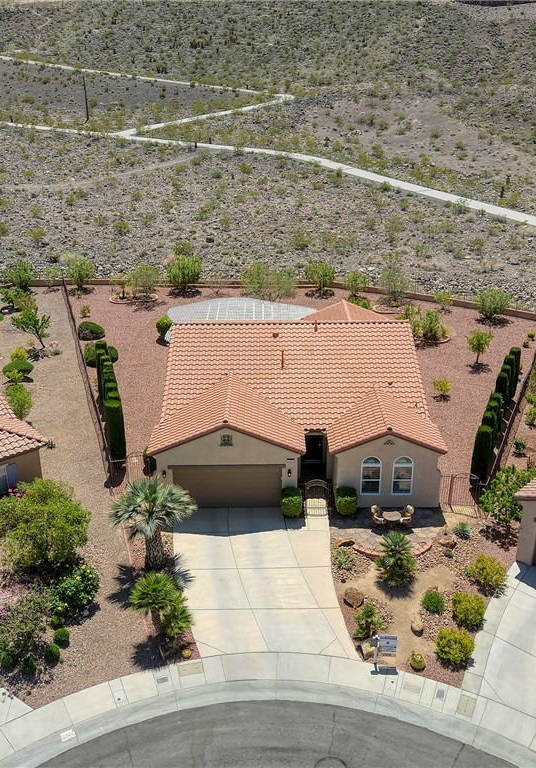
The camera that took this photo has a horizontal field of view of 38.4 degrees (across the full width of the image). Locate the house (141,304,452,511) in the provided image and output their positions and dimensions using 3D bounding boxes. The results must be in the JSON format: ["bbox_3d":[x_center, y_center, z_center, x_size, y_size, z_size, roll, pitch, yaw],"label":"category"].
[{"bbox_3d":[1.229,-0.526,41.343,12.874,5.854,17.823,0,24,0],"label":"house"}]

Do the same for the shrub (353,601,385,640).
[{"bbox_3d":[3.626,8.482,27.505,1.120,1.200,1.120,0,24,0],"label":"shrub"}]

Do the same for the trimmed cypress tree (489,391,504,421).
[{"bbox_3d":[11.620,1.880,39.550,0.700,2.800,0.700,0,23,0],"label":"trimmed cypress tree"}]

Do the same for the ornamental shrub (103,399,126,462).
[{"bbox_3d":[-7.581,2.363,38.469,0.820,3.000,0.820,0,23,0],"label":"ornamental shrub"}]

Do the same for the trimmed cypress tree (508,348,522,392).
[{"bbox_3d":[14.520,-0.720,45.550,0.680,2.850,0.680,0,23,0],"label":"trimmed cypress tree"}]

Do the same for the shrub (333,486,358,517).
[{"bbox_3d":[3.487,5.225,33.956,0.930,1.050,0.900,0,22,0],"label":"shrub"}]

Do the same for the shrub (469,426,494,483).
[{"bbox_3d":[9.845,3.429,35.558,0.870,3.220,0.870,0,24,0],"label":"shrub"}]

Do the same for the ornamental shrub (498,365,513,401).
[{"bbox_3d":[12.986,0.505,42.385,0.740,3.100,0.740,0,24,0],"label":"ornamental shrub"}]

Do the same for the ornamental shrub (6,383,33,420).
[{"bbox_3d":[-13.933,1.042,43.228,1.460,2.108,1.460,0,24,0],"label":"ornamental shrub"}]

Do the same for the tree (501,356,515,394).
[{"bbox_3d":[13.830,-0.250,44.400,0.680,2.850,0.680,0,23,0],"label":"tree"}]

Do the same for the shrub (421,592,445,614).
[{"bbox_3d":[6.161,8.149,28.681,0.860,0.740,0.860,0,24,0],"label":"shrub"}]

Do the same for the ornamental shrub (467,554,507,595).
[{"bbox_3d":[8.509,7.290,29.745,1.380,1.200,1.380,0,22,0],"label":"ornamental shrub"}]

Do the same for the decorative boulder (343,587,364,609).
[{"bbox_3d":[3.233,8.020,28.831,0.730,0.630,0.780,0,23,0],"label":"decorative boulder"}]

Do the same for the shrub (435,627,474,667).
[{"bbox_3d":[6.324,8.911,26.010,1.320,1.250,1.320,0,22,0],"label":"shrub"}]

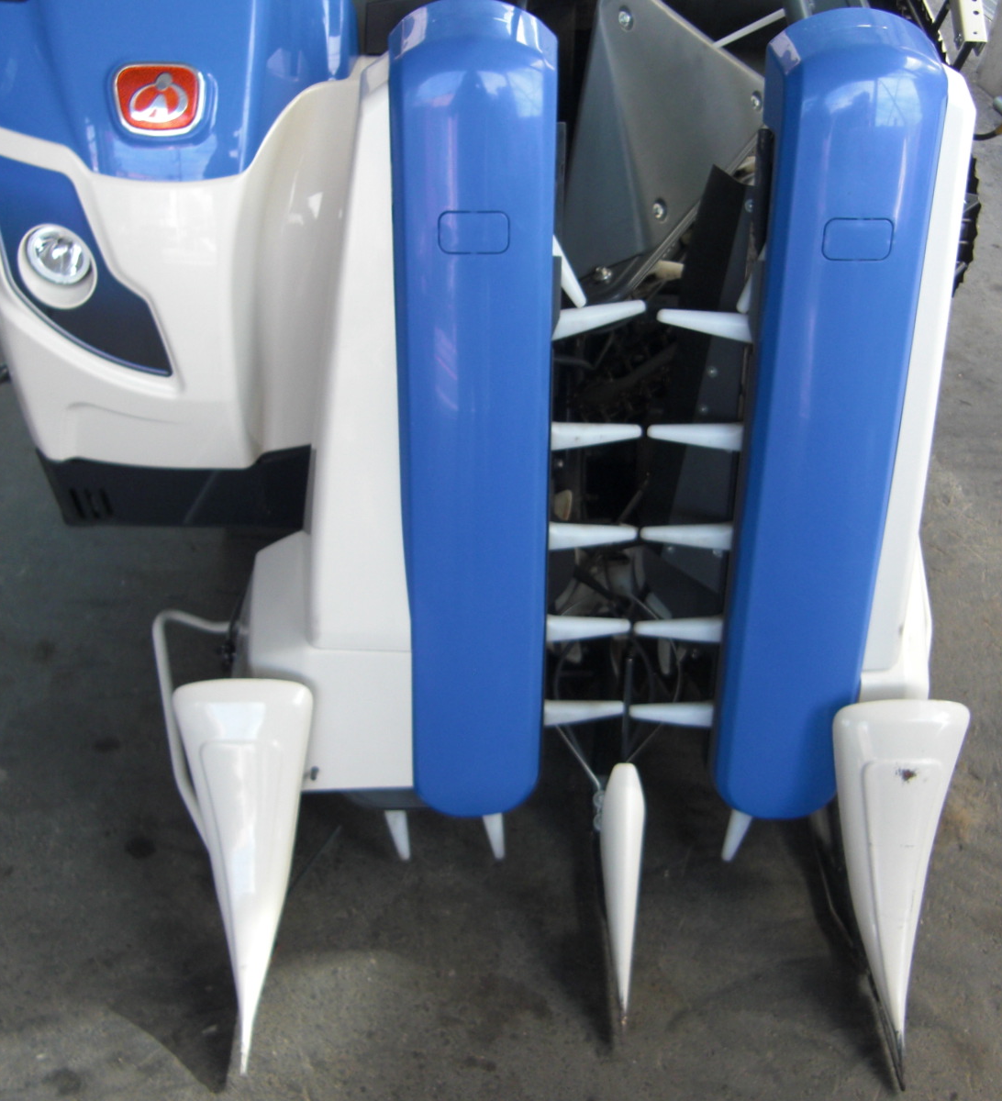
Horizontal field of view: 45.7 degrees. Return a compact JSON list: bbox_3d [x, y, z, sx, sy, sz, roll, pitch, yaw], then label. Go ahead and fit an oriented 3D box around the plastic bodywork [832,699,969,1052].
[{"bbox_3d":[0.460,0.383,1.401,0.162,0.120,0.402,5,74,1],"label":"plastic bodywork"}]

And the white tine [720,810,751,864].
[{"bbox_3d":[0.314,0.367,1.581,0.031,0.119,0.022,8,24,-4],"label":"white tine"}]

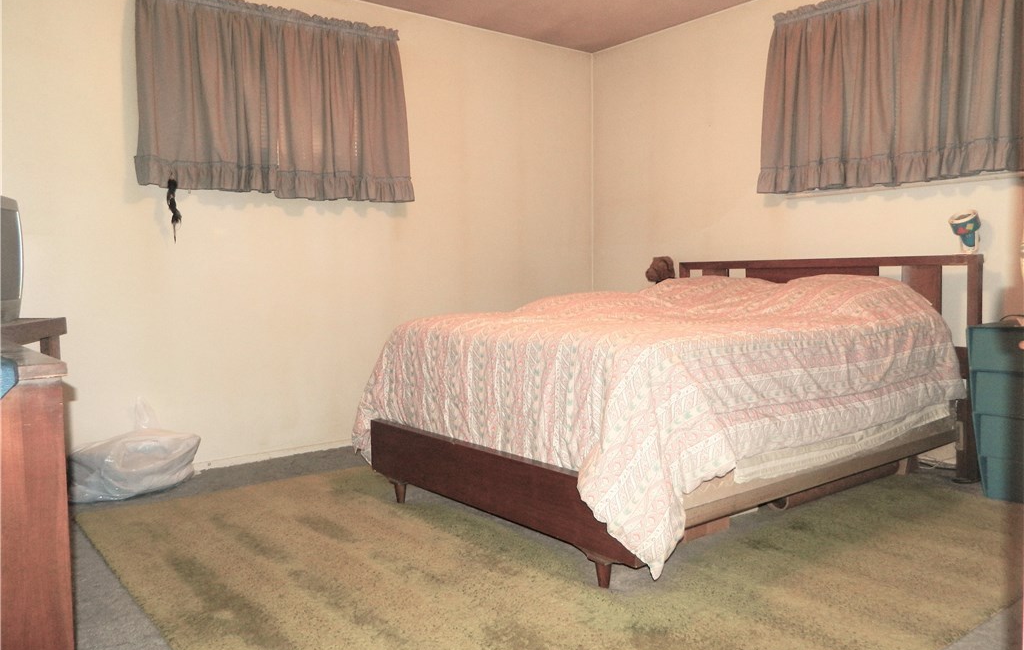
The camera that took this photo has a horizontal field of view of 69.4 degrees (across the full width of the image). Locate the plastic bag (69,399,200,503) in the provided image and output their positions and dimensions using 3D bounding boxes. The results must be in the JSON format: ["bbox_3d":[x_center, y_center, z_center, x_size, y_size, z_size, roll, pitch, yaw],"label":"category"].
[{"bbox_3d":[-1.673,0.556,3.276,0.600,0.360,0.290,-4,5,-39],"label":"plastic bag"}]

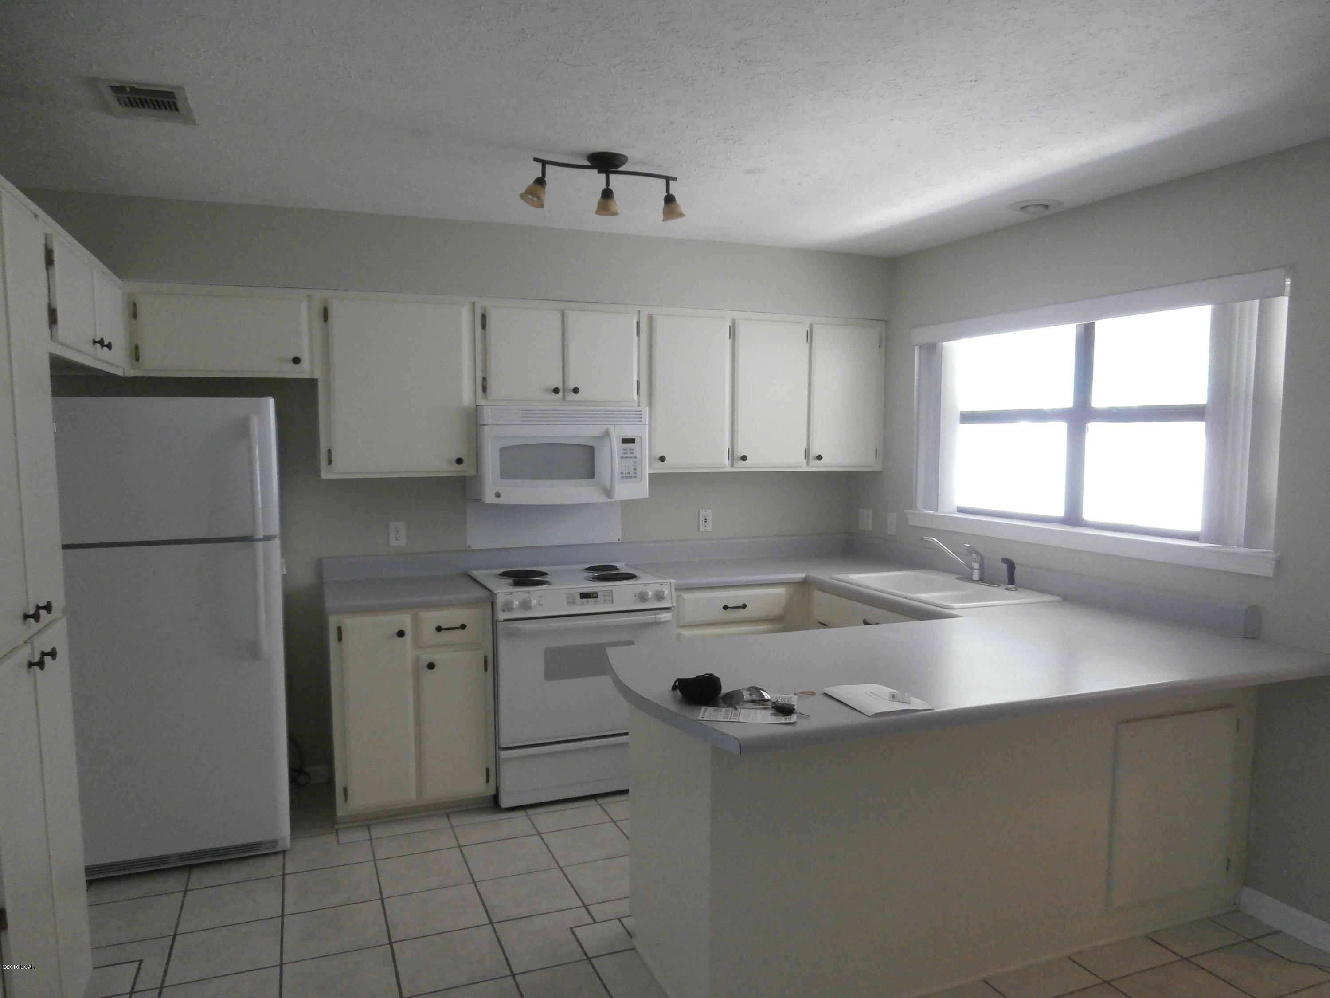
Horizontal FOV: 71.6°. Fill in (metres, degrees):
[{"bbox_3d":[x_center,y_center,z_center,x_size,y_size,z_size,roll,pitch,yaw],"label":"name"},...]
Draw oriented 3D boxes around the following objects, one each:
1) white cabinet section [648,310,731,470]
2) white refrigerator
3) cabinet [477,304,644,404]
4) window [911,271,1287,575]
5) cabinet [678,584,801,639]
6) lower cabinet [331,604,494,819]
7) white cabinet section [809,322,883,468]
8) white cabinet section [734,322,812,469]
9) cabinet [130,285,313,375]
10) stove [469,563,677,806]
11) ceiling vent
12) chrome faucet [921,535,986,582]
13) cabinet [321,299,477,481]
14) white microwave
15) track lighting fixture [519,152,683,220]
[{"bbox_3d":[0.064,-0.514,4.505,0.437,0.733,0.326,-2,5,-23],"label":"white cabinet section"},{"bbox_3d":[-1.865,0.464,3.527,0.752,1.667,0.768,-1,4,-22],"label":"white refrigerator"},{"bbox_3d":[-0.520,-0.652,4.266,0.760,0.444,0.338,-1,4,-22],"label":"cabinet"},{"bbox_3d":[1.573,-0.289,3.685,0.141,0.939,1.828,-1,4,-22],"label":"window"},{"bbox_3d":[0.227,0.798,4.512,0.677,0.853,0.626,-1,4,-22],"label":"cabinet"},{"bbox_3d":[-1.111,0.829,3.976,0.631,0.848,0.626,-1,4,-22],"label":"lower cabinet"},{"bbox_3d":[0.873,-0.536,4.855,0.452,0.733,0.326,-2,5,-23],"label":"white cabinet section"},{"bbox_3d":[0.465,-0.525,4.678,0.437,0.733,0.326,-2,5,-23],"label":"white cabinet section"},{"bbox_3d":[-1.782,-0.665,3.757,0.656,0.353,0.338,-1,4,-22],"label":"cabinet"},{"bbox_3d":[-0.432,0.801,4.179,0.776,0.909,0.712,-1,4,-22],"label":"stove"},{"bbox_3d":[-1.371,-1.047,2.442,0.212,0.020,0.293,-1,4,-22],"label":"ceiling vent"},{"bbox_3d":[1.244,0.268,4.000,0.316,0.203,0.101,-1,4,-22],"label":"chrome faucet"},{"bbox_3d":[-1.174,-0.478,4.015,0.632,0.759,0.338,-1,4,-22],"label":"cabinet"},{"bbox_3d":[-0.499,-0.211,4.248,0.765,0.420,0.424,-1,4,-22],"label":"white microwave"},{"bbox_3d":[-0.186,-0.987,2.896,0.550,0.192,0.151,-1,4,-22],"label":"track lighting fixture"}]

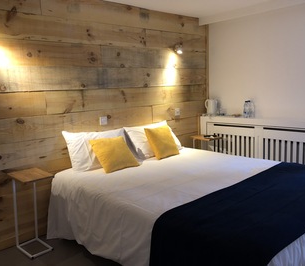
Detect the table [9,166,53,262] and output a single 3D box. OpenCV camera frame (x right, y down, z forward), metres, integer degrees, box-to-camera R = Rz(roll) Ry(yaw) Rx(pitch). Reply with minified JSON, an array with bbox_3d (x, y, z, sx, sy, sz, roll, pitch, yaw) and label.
[{"bbox_3d":[-1.013,0.672,2.444,0.245,0.665,0.400,-11,12,-44],"label":"table"}]

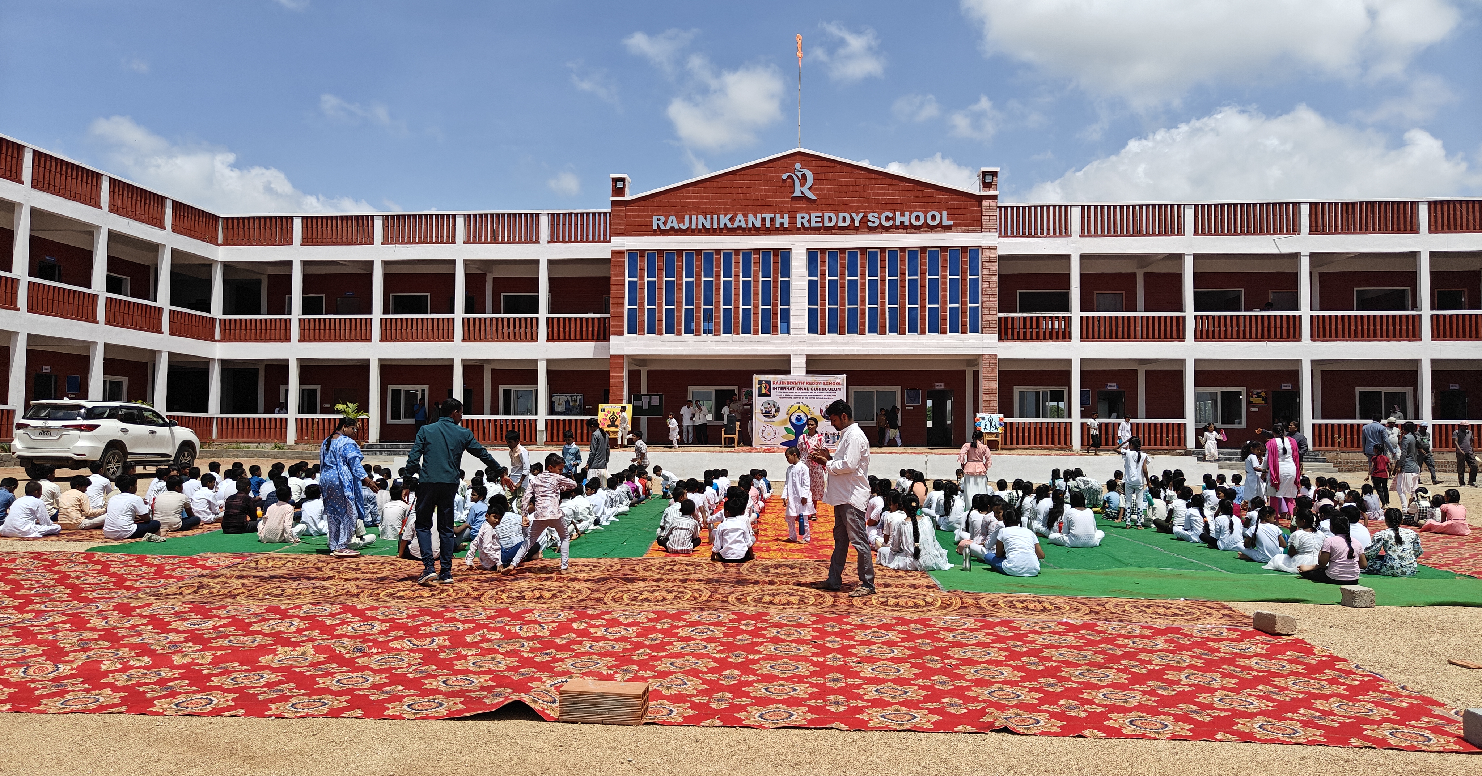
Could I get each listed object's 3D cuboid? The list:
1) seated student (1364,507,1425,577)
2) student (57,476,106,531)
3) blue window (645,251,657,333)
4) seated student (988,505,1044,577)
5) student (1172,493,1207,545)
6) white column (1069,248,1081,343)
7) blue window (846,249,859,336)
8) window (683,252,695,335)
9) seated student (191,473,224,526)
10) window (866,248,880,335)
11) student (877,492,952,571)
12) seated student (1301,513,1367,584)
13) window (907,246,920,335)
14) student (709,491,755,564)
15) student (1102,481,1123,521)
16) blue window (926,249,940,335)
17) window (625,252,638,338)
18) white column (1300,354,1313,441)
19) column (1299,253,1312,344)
[{"bbox_3d":[6.578,1.530,10.343,0.500,0.670,0.480,0,-2,5],"label":"seated student"},{"bbox_3d":[-8.741,1.511,13.664,0.460,0.710,0.540,-1,-2,24],"label":"student"},{"bbox_3d":[-3.036,-3.221,34.900,0.400,2.830,0.100,0,-2,5],"label":"blue window"},{"bbox_3d":[2.720,1.499,10.214,0.580,0.670,0.600,1,-3,-13],"label":"seated student"},{"bbox_3d":[5.884,1.675,13.466,0.400,0.662,0.450,1,-3,-12],"label":"student"},{"bbox_3d":[11.715,-3.184,36.000,0.290,3.150,0.290,0,-2,5],"label":"white column"},{"bbox_3d":[3.717,-3.172,34.134,0.412,2.817,0.100,0,-2,5],"label":"blue window"},{"bbox_3d":[-1.745,-3.211,34.800,0.400,2.830,0.100,0,-2,5],"label":"window"},{"bbox_3d":[-7.739,1.594,14.898,0.460,0.697,0.520,-1,-3,22],"label":"seated student"},{"bbox_3d":[4.381,-3.167,34.076,0.411,2.813,0.100,0,-2,5],"label":"window"},{"bbox_3d":[1.779,1.460,10.566,0.700,0.760,0.650,0,-2,-2],"label":"student"},{"bbox_3d":[5.679,1.523,9.864,0.530,0.635,0.570,0,-2,0],"label":"seated student"},{"bbox_3d":[5.703,-3.175,33.961,0.408,2.841,0.100,0,-2,5],"label":"window"},{"bbox_3d":[-0.086,1.512,11.114,0.500,0.670,0.550,0,-2,2],"label":"student"},{"bbox_3d":[5.869,1.767,16.251,0.380,0.622,0.450,1,-2,-5],"label":"student"},{"bbox_3d":[6.341,-3.170,33.906,0.407,2.837,0.100,0,-2,5],"label":"blue window"},{"bbox_3d":[-3.785,-3.302,35.737,0.419,2.927,0.100,0,-3,5],"label":"window"},{"bbox_3d":[18.439,0.472,33.500,0.280,2.920,0.280,0,-2,5],"label":"white column"},{"bbox_3d":[18.571,-3.001,33.795,0.310,3.031,0.290,0,-3,5],"label":"column"}]

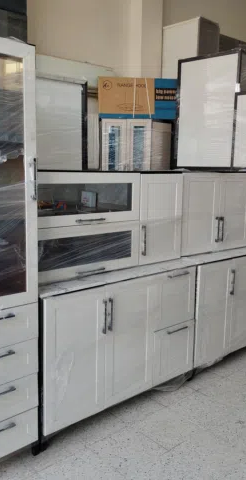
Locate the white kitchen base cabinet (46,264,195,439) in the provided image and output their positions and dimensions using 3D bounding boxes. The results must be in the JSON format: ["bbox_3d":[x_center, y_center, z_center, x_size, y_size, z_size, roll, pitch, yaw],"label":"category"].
[{"bbox_3d":[-0.125,0.565,2.756,1.200,0.808,0.550,-7,12,-42],"label":"white kitchen base cabinet"}]

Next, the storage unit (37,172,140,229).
[{"bbox_3d":[-0.290,-0.252,2.576,0.778,0.289,0.340,-7,12,-42],"label":"storage unit"}]

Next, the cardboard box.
[{"bbox_3d":[0.149,-1.485,4.766,0.819,0.408,0.400,1,9,-3],"label":"cardboard box"}]

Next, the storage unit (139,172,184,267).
[{"bbox_3d":[0.138,-0.163,2.992,0.395,0.576,0.340,-7,12,-42],"label":"storage unit"}]

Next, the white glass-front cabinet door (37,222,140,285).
[{"bbox_3d":[-0.296,0.033,2.621,0.778,0.287,0.340,-7,12,-42],"label":"white glass-front cabinet door"}]

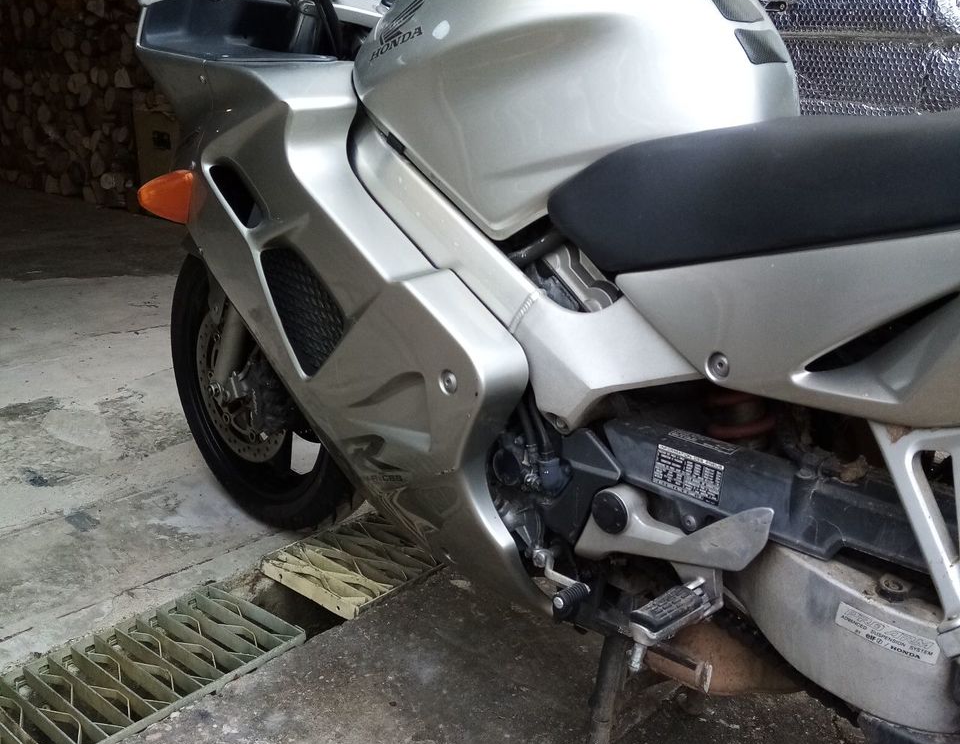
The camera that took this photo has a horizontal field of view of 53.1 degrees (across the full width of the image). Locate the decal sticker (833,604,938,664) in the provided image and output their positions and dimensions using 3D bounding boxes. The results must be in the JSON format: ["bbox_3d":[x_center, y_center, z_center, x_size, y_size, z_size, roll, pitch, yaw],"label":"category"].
[{"bbox_3d":[0.391,0.251,0.932,0.098,0.027,0.003,18,26,38],"label":"decal sticker"}]

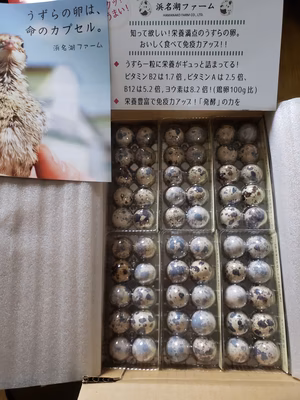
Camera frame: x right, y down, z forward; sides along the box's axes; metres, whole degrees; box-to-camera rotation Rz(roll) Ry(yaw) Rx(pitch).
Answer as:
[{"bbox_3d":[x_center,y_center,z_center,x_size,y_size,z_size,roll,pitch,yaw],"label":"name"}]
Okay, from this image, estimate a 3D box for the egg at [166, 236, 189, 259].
[{"bbox_3d":[0.033,0.057,0.365,0.026,0.032,0.026,-1,74,5],"label":"egg"}]

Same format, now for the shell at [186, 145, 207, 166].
[{"bbox_3d":[0.061,-0.058,0.397,0.025,0.032,0.025,-1,75,4],"label":"shell"}]

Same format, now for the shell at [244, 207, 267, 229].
[{"bbox_3d":[0.129,0.021,0.369,0.026,0.032,0.026,-1,75,3],"label":"shell"}]

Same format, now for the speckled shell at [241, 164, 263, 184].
[{"bbox_3d":[0.130,-0.033,0.383,0.026,0.032,0.026,-1,75,3],"label":"speckled shell"}]

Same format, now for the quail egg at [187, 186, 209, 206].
[{"bbox_3d":[0.059,-0.004,0.372,0.026,0.032,0.026,-1,75,3],"label":"quail egg"}]

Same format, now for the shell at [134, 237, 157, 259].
[{"bbox_3d":[-0.006,0.059,0.368,0.027,0.032,0.027,-1,74,5],"label":"shell"}]

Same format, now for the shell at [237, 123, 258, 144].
[{"bbox_3d":[0.130,-0.088,0.398,0.025,0.032,0.025,-1,74,5],"label":"shell"}]

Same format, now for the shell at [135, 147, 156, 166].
[{"bbox_3d":[-0.006,-0.057,0.390,0.025,0.032,0.025,-1,75,3],"label":"shell"}]

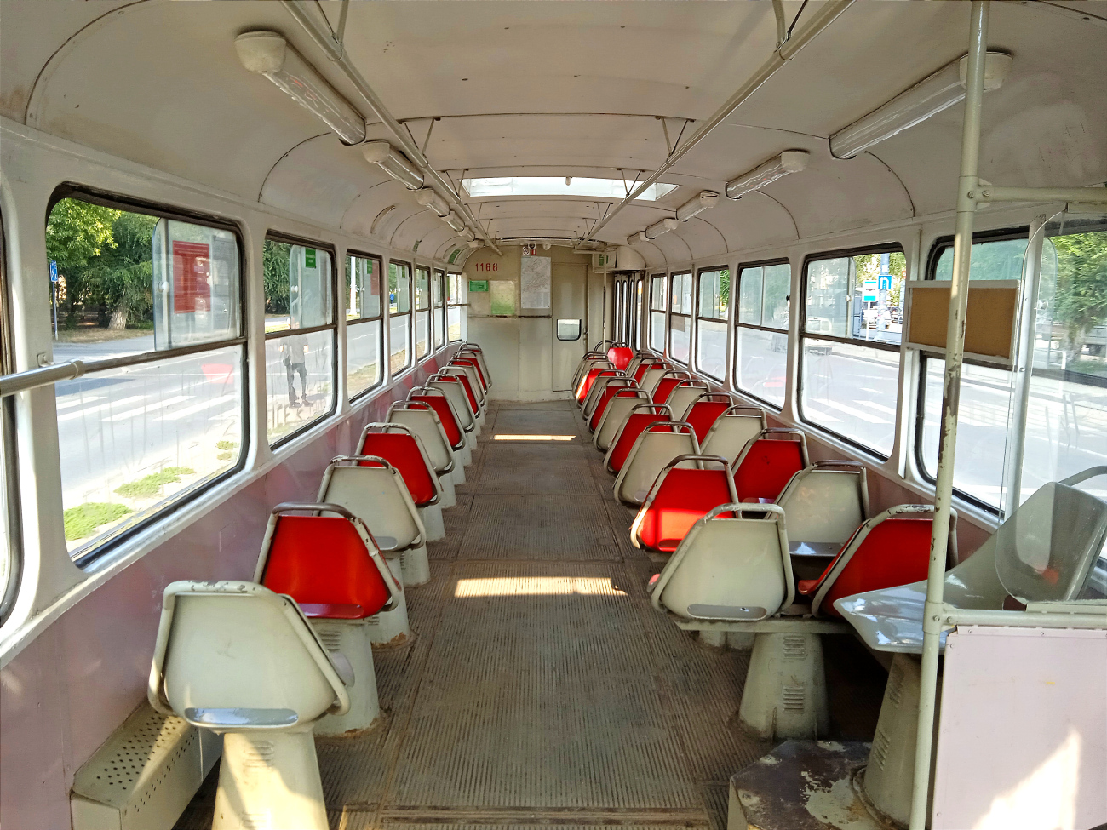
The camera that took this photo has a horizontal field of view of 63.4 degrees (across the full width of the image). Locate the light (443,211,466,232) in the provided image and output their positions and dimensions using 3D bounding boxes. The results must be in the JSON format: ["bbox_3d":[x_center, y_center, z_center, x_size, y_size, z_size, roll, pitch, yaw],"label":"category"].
[{"bbox_3d":[-0.790,-1.497,6.959,0.110,0.083,1.170,-11,8,0],"label":"light"}]

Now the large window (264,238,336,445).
[{"bbox_3d":[-1.120,-0.356,3.993,0.055,0.830,1.230,1,8,-2],"label":"large window"}]

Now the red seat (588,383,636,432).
[{"bbox_3d":[0.510,-0.066,7.154,0.440,0.400,0.460,1,8,-1],"label":"red seat"}]

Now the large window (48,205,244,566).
[{"bbox_3d":[-1.085,-0.156,2.537,0.055,0.830,1.230,1,8,-2],"label":"large window"}]

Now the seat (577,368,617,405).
[{"bbox_3d":[0.469,-0.283,8.717,0.440,0.400,0.460,1,8,-1],"label":"seat"}]

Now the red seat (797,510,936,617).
[{"bbox_3d":[1.075,0.498,3.146,0.440,0.400,0.460,1,8,-1],"label":"red seat"}]

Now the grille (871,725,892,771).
[{"bbox_3d":[0.845,0.862,2.310,0.012,0.077,0.064,8,8,-7],"label":"grille"}]

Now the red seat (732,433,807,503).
[{"bbox_3d":[1.064,0.254,4.454,0.440,0.450,0.530,1,8,-2],"label":"red seat"}]

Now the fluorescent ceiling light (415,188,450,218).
[{"bbox_3d":[-0.693,-1.219,5.217,0.110,0.090,0.970,1,8,-1],"label":"fluorescent ceiling light"}]

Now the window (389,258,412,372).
[{"bbox_3d":[-1.190,-0.757,6.915,0.055,0.830,1.230,1,8,-2],"label":"window"}]

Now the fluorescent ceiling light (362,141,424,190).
[{"bbox_3d":[-0.720,-1.096,4.042,0.110,0.083,1.180,-11,8,0],"label":"fluorescent ceiling light"}]

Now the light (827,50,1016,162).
[{"bbox_3d":[1.018,-0.885,2.660,0.125,0.090,1.120,1,8,1],"label":"light"}]

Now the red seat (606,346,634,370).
[{"bbox_3d":[0.823,-0.632,11.288,0.440,0.400,0.460,1,8,-1],"label":"red seat"}]

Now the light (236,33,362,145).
[{"bbox_3d":[-0.684,-0.893,2.567,0.110,0.083,1.140,-11,8,0],"label":"light"}]

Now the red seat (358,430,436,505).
[{"bbox_3d":[-0.733,0.222,4.173,0.420,0.410,0.520,1,8,-2],"label":"red seat"}]

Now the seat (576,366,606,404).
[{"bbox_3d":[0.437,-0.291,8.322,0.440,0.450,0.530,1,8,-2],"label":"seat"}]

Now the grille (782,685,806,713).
[{"bbox_3d":[0.854,1.012,3.191,0.075,0.088,0.015,1,1,-1],"label":"grille"}]

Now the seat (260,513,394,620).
[{"bbox_3d":[-0.678,0.425,2.697,0.420,0.410,0.520,1,8,-2],"label":"seat"}]

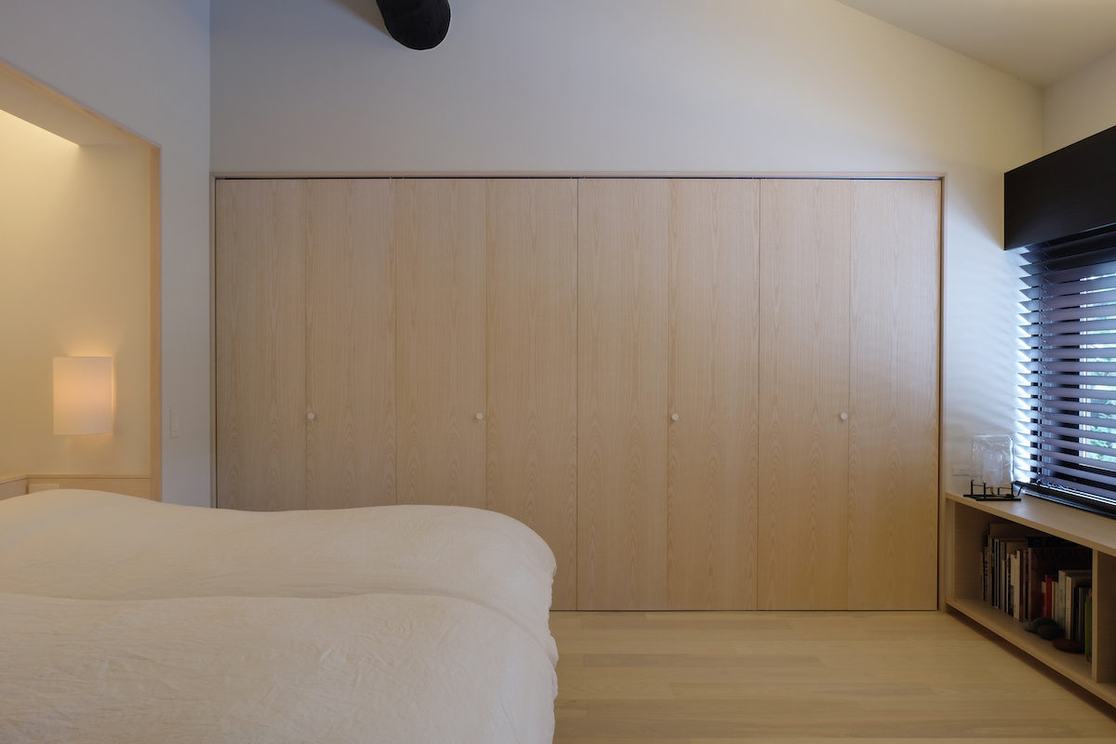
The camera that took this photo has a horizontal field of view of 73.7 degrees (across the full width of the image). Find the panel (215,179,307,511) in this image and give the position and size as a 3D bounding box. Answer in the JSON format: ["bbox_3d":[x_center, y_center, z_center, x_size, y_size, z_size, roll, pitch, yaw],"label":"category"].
[{"bbox_3d":[-1.380,0.107,3.478,0.420,1.997,0.040,0,1,0],"label":"panel"}]

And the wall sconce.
[{"bbox_3d":[-1.905,0.095,2.943,0.216,0.303,0.110,0,1,0],"label":"wall sconce"}]

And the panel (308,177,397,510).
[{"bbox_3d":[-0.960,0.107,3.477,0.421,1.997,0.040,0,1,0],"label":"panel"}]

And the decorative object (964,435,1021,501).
[{"bbox_3d":[1.920,0.422,3.294,0.190,0.284,0.120,0,1,0],"label":"decorative object"}]

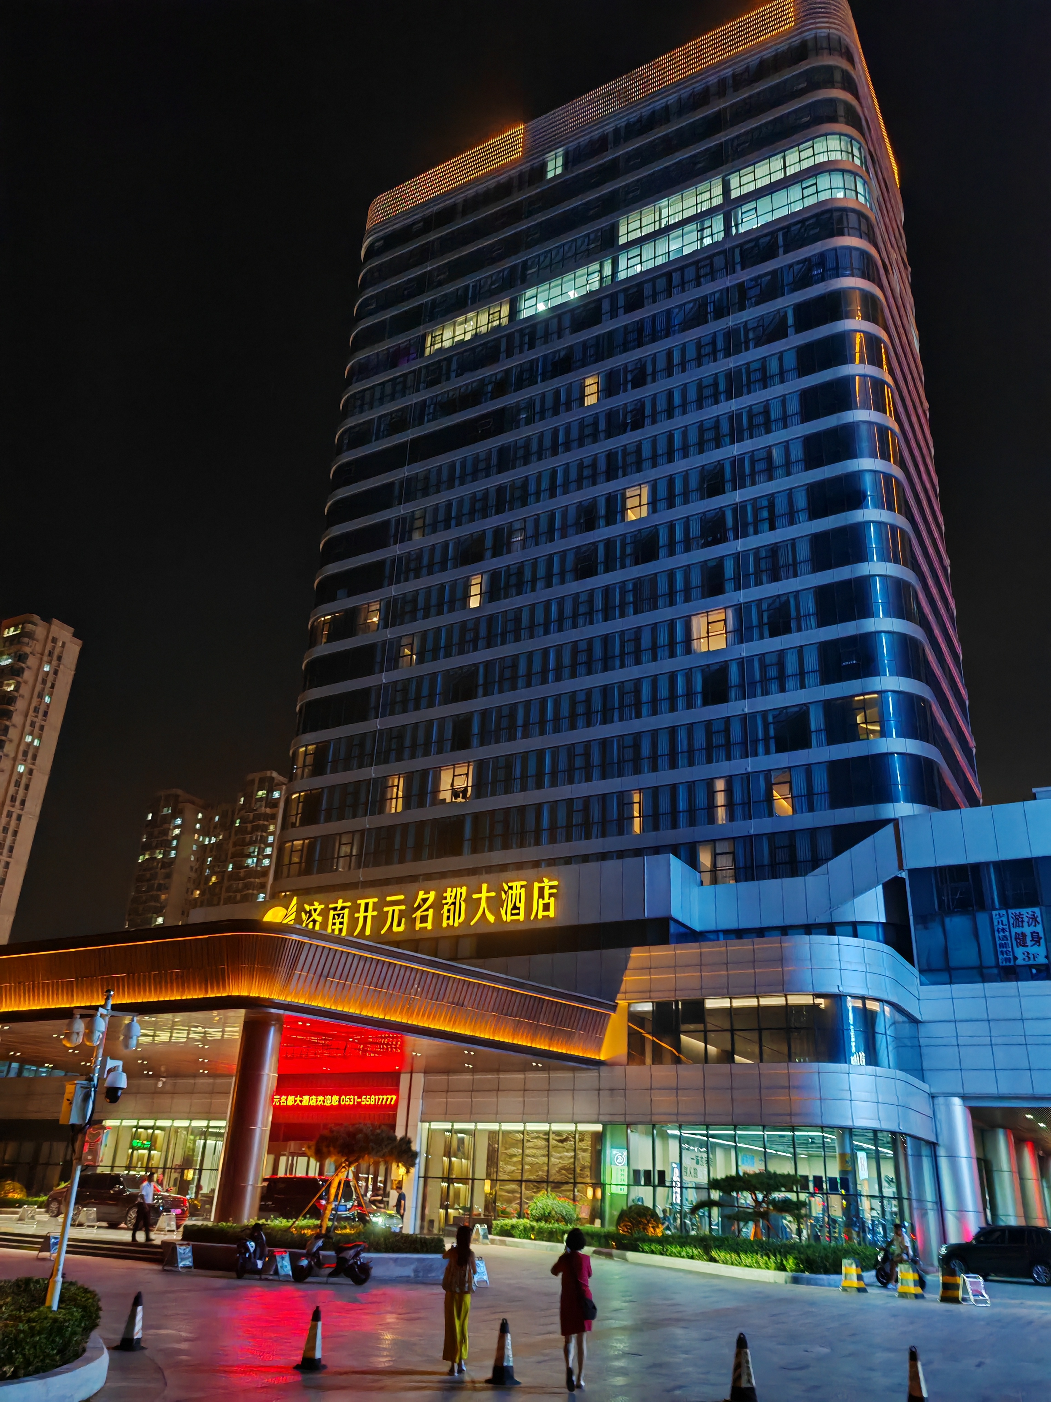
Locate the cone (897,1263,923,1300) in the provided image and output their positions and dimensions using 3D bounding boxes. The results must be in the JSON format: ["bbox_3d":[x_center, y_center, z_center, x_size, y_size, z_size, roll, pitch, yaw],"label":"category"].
[{"bbox_3d":[9.343,14.095,26.576,0.530,0.760,0.530,24,-33,-38],"label":"cone"}]

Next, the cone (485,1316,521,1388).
[{"bbox_3d":[-0.245,7.428,12.503,0.370,0.650,0.370,3,-25,1],"label":"cone"}]

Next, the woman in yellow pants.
[{"bbox_3d":[-0.793,7.289,13.389,0.430,1.600,0.380,6,-25,-7],"label":"woman in yellow pants"}]

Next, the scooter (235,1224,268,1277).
[{"bbox_3d":[-6.334,12.681,25.279,0.680,1.120,1.700,1,-25,4],"label":"scooter"}]

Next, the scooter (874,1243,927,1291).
[{"bbox_3d":[10.032,15.135,29.257,1.500,1.060,0.660,-8,-27,22],"label":"scooter"}]

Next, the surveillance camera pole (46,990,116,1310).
[{"bbox_3d":[-4.487,4.524,10.958,0.780,3.200,0.600,11,-26,-17],"label":"surveillance camera pole"}]

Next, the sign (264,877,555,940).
[{"bbox_3d":[-6.762,11.028,58.113,19.343,2.600,0.300,-11,-29,28],"label":"sign"}]

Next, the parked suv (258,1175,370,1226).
[{"bbox_3d":[-8.139,17.289,37.483,4.900,1.800,1.920,-13,-29,30],"label":"parked suv"}]

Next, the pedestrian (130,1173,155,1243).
[{"bbox_3d":[-10.119,13.460,29.139,0.500,1.720,0.480,1,-25,5],"label":"pedestrian"}]

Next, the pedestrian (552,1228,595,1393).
[{"bbox_3d":[0.567,6.983,12.618,0.480,1.630,0.420,3,-25,0],"label":"pedestrian"}]

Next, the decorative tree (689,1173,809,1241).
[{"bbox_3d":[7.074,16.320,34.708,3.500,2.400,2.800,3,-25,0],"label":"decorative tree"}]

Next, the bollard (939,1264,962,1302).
[{"bbox_3d":[10.199,13.977,26.287,0.500,0.740,0.480,-6,-26,18],"label":"bollard"}]

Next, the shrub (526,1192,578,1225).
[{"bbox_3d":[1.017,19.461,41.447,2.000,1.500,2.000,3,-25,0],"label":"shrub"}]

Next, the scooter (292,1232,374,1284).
[{"bbox_3d":[-4.532,13.078,25.711,1.850,1.080,0.700,3,-25,0],"label":"scooter"}]

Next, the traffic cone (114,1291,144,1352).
[{"bbox_3d":[-4.944,7.786,13.755,0.370,0.640,0.370,10,-26,-14],"label":"traffic cone"}]

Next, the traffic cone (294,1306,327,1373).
[{"bbox_3d":[-2.641,7.874,13.559,0.360,0.680,0.360,-4,-26,14],"label":"traffic cone"}]

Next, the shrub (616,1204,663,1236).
[{"bbox_3d":[3.975,18.285,38.159,1.650,1.400,1.650,3,-25,0],"label":"shrub"}]

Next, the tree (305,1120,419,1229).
[{"bbox_3d":[-4.576,13.361,30.157,2.900,2.800,2.500,3,-25,0],"label":"tree"}]

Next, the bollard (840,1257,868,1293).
[{"bbox_3d":[8.148,14.256,27.116,0.530,0.760,0.530,24,-33,-38],"label":"bollard"}]

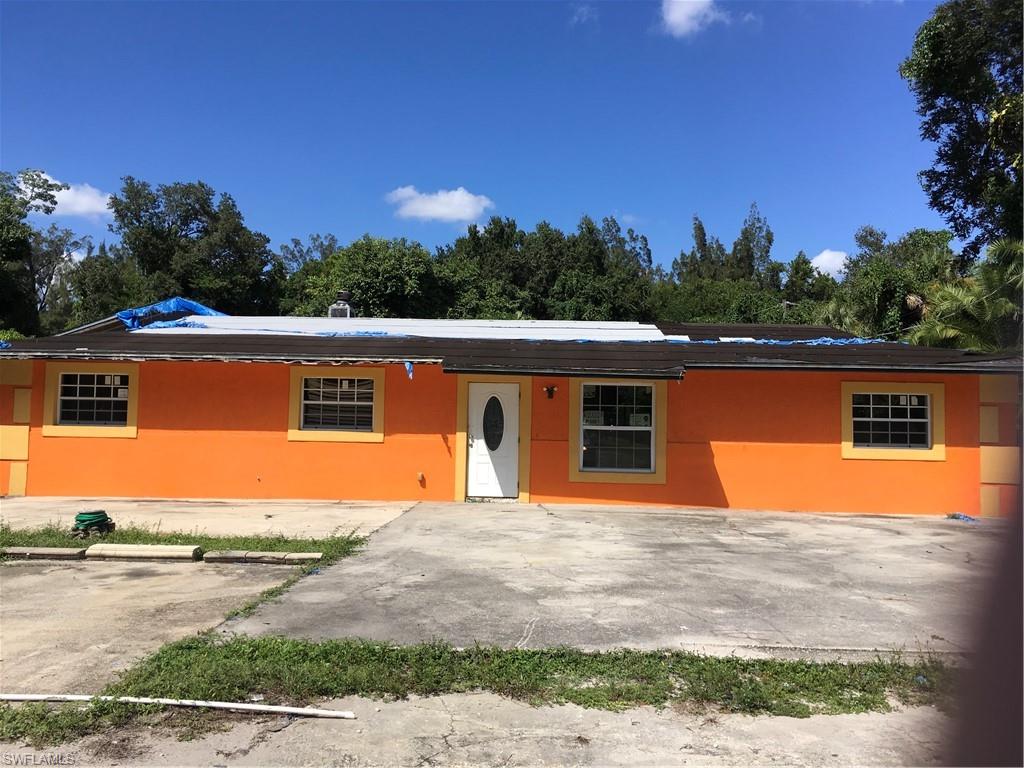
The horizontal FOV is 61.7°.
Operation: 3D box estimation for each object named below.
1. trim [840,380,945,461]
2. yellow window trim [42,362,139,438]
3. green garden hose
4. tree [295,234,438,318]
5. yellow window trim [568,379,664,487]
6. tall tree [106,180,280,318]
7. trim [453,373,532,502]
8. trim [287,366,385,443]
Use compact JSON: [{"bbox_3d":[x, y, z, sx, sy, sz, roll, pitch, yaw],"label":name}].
[{"bbox_3d":[6.633,0.654,14.925,1.760,1.341,0.100,1,-3,3],"label":"trim"},{"bbox_3d":[-7.652,0.297,15.631,1.740,1.344,0.100,1,-3,3],"label":"yellow window trim"},{"bbox_3d":[-5.183,1.727,10.600,0.480,0.310,0.430,1,-3,3],"label":"green garden hose"},{"bbox_3d":[-6.185,-1.636,36.467,6.200,9.444,5.890,1,-3,3],"label":"tree"},{"bbox_3d":[1.874,0.801,15.147,1.710,1.885,0.100,1,-3,3],"label":"yellow window trim"},{"bbox_3d":[-15.075,-3.378,40.992,8.400,13.053,7.980,1,-3,3],"label":"tall tree"},{"bbox_3d":[-0.322,0.961,15.245,1.327,2.296,0.120,1,-3,3],"label":"trim"},{"bbox_3d":[-3.135,0.372,15.410,1.729,1.338,0.100,1,-3,3],"label":"trim"}]

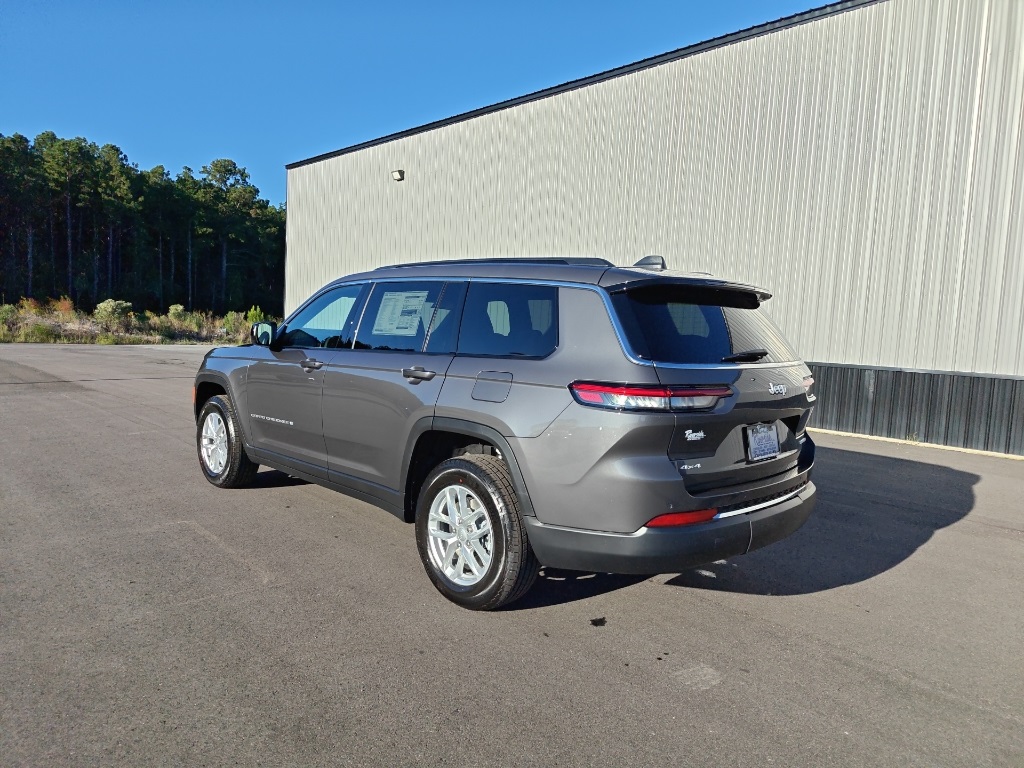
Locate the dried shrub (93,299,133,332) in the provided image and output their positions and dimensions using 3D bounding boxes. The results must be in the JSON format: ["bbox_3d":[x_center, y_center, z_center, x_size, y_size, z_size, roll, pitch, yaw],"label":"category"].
[{"bbox_3d":[-18.789,-3.175,32.000,1.900,1.700,1.750,0,6,-30],"label":"dried shrub"}]

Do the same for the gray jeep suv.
[{"bbox_3d":[-0.630,0.075,5.140,5.180,1.810,2.020,7,7,44],"label":"gray jeep suv"}]

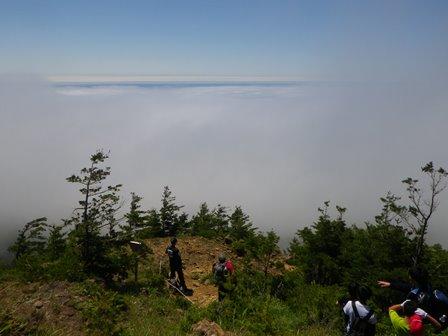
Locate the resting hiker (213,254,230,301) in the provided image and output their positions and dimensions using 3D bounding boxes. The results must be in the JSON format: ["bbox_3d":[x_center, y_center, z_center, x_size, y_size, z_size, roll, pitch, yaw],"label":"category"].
[{"bbox_3d":[-0.110,3.520,11.550,0.520,1.680,0.420,0,15,0],"label":"resting hiker"}]

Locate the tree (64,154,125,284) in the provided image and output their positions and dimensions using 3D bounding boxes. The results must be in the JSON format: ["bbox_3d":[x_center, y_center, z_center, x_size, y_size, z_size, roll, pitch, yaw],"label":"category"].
[{"bbox_3d":[-4.050,1.560,11.450,1.900,4.350,1.800,0,15,0],"label":"tree"}]

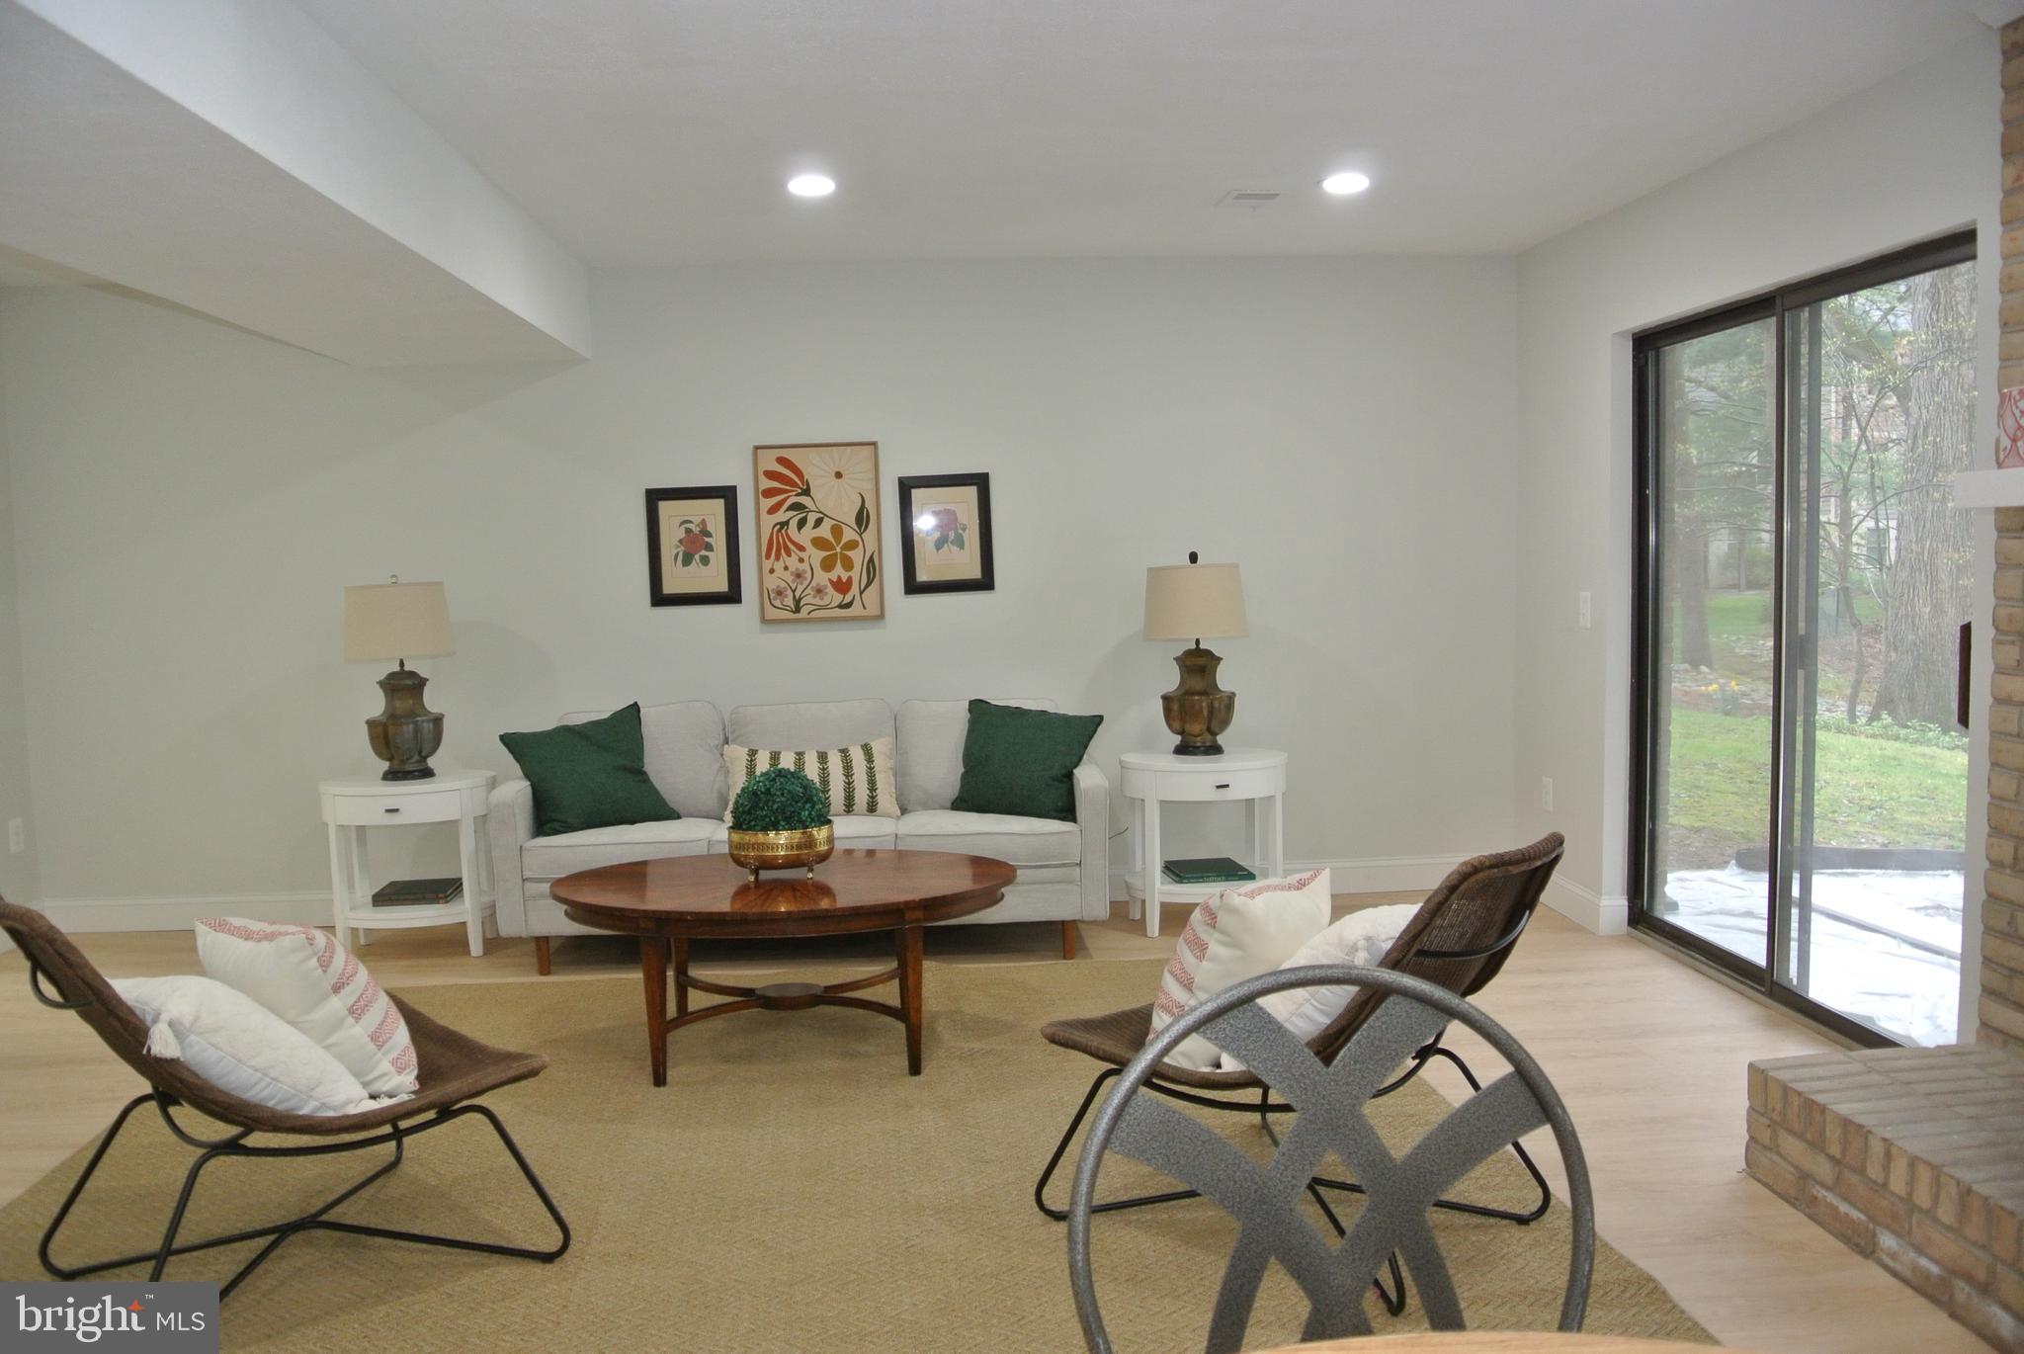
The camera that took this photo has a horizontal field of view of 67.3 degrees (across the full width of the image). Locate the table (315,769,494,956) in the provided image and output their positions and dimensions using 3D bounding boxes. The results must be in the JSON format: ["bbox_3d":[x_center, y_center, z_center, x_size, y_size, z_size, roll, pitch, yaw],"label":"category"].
[{"bbox_3d":[-2.096,0.658,5.319,0.590,0.600,0.440,-2,4,-4],"label":"table"}]

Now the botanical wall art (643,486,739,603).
[{"bbox_3d":[-1.179,-0.485,5.649,0.333,0.434,0.025,-2,4,-4],"label":"botanical wall art"}]

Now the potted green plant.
[{"bbox_3d":[-0.644,0.402,4.220,0.295,0.305,0.290,-2,4,-4],"label":"potted green plant"}]

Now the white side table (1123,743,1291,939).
[{"bbox_3d":[0.694,0.588,5.448,0.600,0.600,0.440,-2,4,-4],"label":"white side table"}]

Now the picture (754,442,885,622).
[{"bbox_3d":[-0.717,-0.538,5.671,0.457,0.661,0.030,-2,4,-4],"label":"picture"}]

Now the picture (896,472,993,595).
[{"bbox_3d":[-0.242,-0.536,5.707,0.337,0.441,0.025,-2,4,-4],"label":"picture"}]

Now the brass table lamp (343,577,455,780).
[{"bbox_3d":[-2.134,0.004,5.297,0.380,0.710,0.370,-2,4,-4],"label":"brass table lamp"}]

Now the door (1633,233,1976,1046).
[{"bbox_3d":[2.236,-0.069,4.319,0.110,2.030,1.810,-2,4,-4],"label":"door"}]

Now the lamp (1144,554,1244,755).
[{"bbox_3d":[0.662,-0.080,5.465,0.375,0.730,0.365,-2,4,-4],"label":"lamp"}]

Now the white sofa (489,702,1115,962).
[{"bbox_3d":[-0.703,0.513,5.315,1.990,0.830,0.830,-2,4,-4],"label":"white sofa"}]

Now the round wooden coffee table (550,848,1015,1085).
[{"bbox_3d":[-0.615,0.786,4.181,1.260,0.460,0.810,-2,4,-4],"label":"round wooden coffee table"}]

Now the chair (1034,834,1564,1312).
[{"bbox_3d":[0.621,0.685,3.002,0.740,0.790,0.840,-6,6,-45],"label":"chair"}]

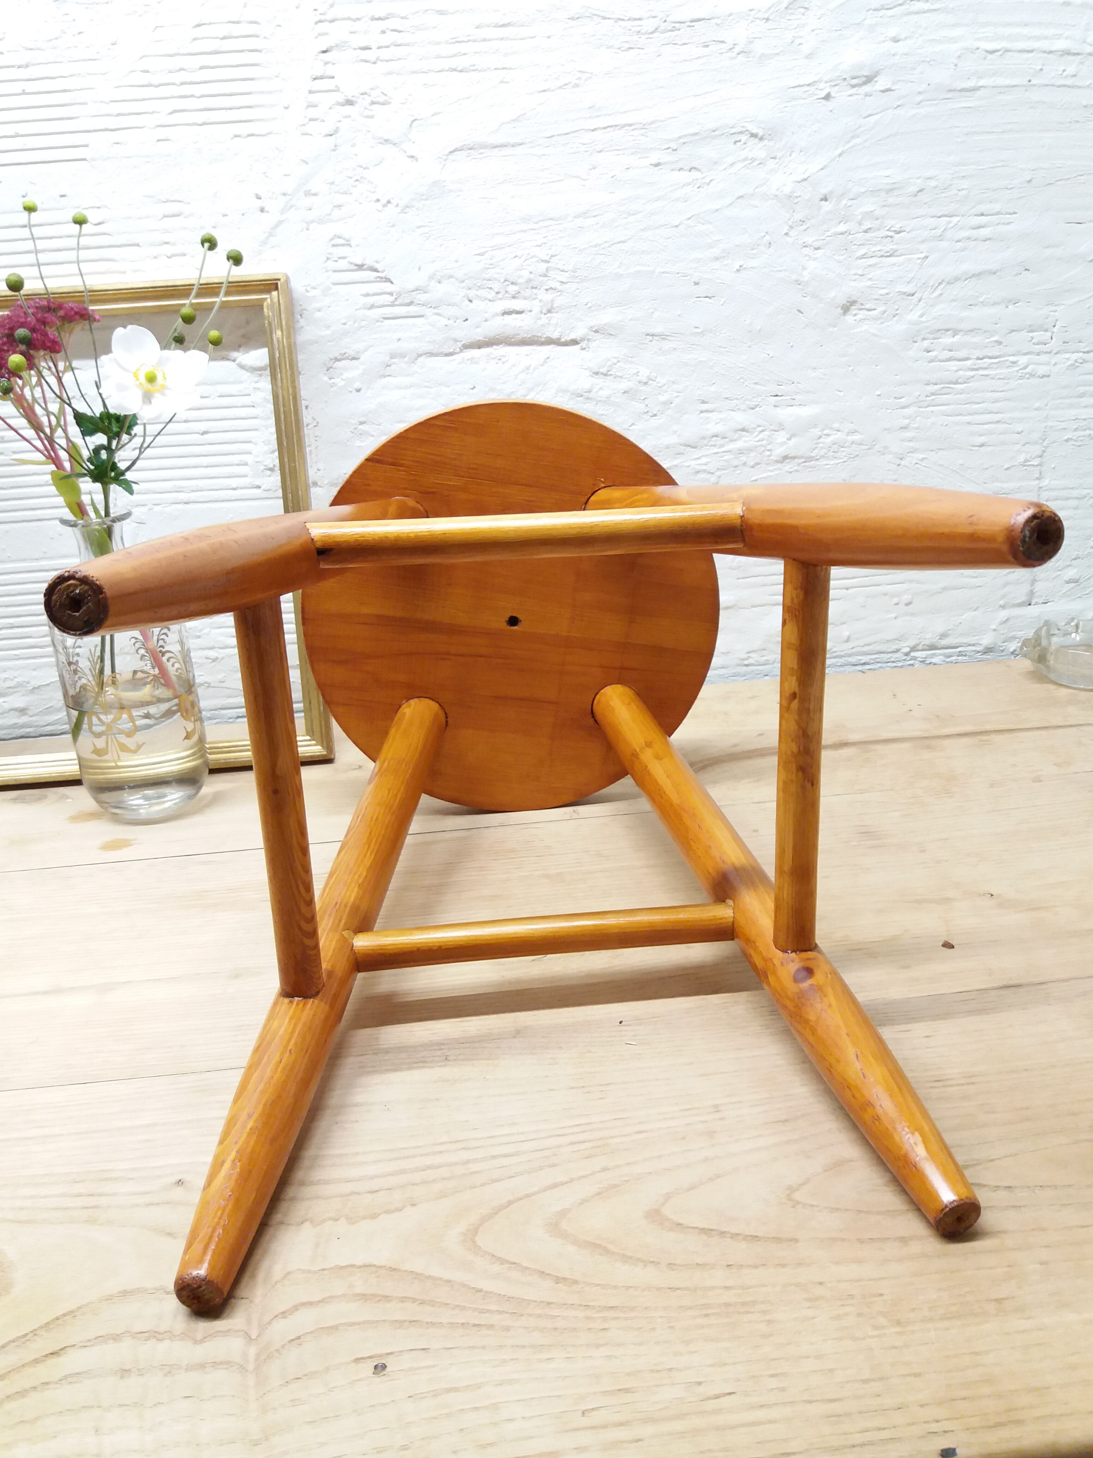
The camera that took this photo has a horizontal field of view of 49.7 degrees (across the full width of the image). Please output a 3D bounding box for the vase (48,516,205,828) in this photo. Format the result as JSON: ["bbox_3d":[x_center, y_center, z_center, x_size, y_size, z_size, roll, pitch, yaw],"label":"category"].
[{"bbox_3d":[-0.310,-0.047,0.856,0.095,0.212,0.095,-3,20,0],"label":"vase"}]

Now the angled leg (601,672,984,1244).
[{"bbox_3d":[0.101,0.085,0.626,0.037,0.037,0.442,-7,29,-12],"label":"angled leg"}]

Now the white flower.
[{"bbox_3d":[-0.263,-0.237,0.788,0.072,0.066,0.033,-9,15,-16],"label":"white flower"}]

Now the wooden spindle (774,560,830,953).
[{"bbox_3d":[0.114,0.018,0.526,0.021,0.188,0.021,-3,20,0],"label":"wooden spindle"}]

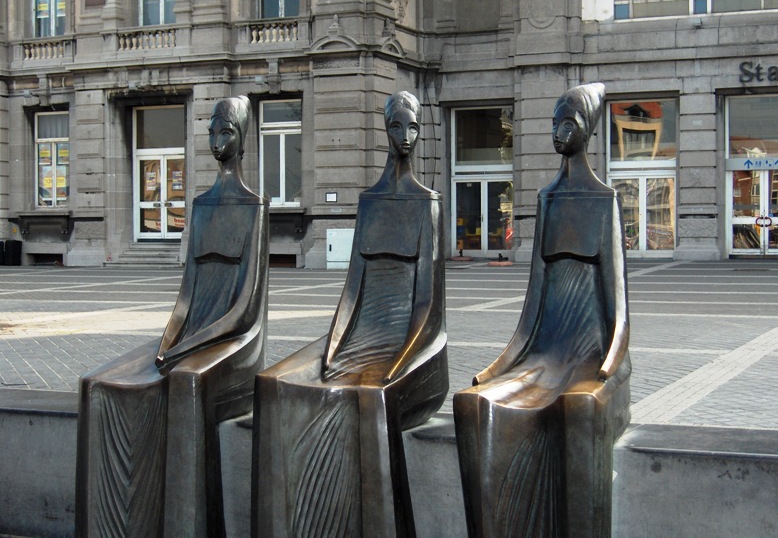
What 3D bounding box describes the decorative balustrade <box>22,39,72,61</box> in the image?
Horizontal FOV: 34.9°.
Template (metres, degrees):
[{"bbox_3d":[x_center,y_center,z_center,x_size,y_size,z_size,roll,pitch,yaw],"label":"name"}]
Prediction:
[{"bbox_3d":[-8.931,-5.771,32.676,1.600,0.530,0.260,0,2,22],"label":"decorative balustrade"}]

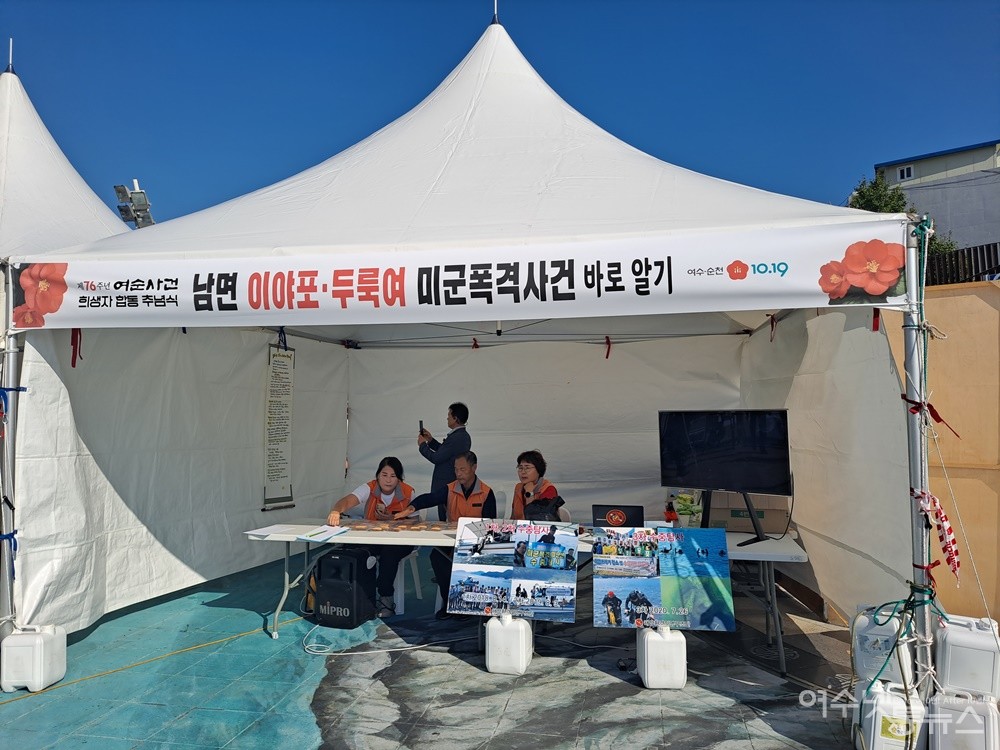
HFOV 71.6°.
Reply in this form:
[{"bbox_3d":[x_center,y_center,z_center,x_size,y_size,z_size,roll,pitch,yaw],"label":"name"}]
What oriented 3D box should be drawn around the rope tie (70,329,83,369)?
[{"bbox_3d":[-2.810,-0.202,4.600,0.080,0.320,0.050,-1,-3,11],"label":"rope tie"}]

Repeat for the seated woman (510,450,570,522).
[{"bbox_3d":[0.318,1.245,5.408,0.520,1.270,0.750,-1,-3,24],"label":"seated woman"}]

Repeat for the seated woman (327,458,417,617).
[{"bbox_3d":[-0.932,1.271,5.484,0.600,1.230,0.800,-1,-3,10],"label":"seated woman"}]

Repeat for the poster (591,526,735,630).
[{"bbox_3d":[0.978,1.225,4.215,0.818,0.603,0.012,-3,-28,12],"label":"poster"}]

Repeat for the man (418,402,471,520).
[{"bbox_3d":[-0.488,1.089,6.305,0.500,1.670,0.500,-1,-3,12],"label":"man"}]

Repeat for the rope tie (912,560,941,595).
[{"bbox_3d":[1.962,0.932,3.190,0.125,0.155,0.100,-1,-3,11],"label":"rope tie"}]

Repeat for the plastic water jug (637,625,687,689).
[{"bbox_3d":[0.961,1.645,4.130,0.240,0.348,0.280,0,-3,0],"label":"plastic water jug"}]

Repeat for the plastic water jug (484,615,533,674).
[{"bbox_3d":[0.064,1.657,4.353,0.240,0.348,0.280,-1,-3,11],"label":"plastic water jug"}]

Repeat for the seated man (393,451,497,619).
[{"bbox_3d":[-0.445,1.252,5.520,0.750,1.270,0.750,-1,-3,10],"label":"seated man"}]

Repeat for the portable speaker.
[{"bbox_3d":[-1.164,1.608,5.295,0.330,0.540,0.320,-1,-3,19],"label":"portable speaker"}]

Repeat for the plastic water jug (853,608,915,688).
[{"bbox_3d":[1.848,1.269,3.329,0.235,0.348,0.275,-2,-3,38],"label":"plastic water jug"}]

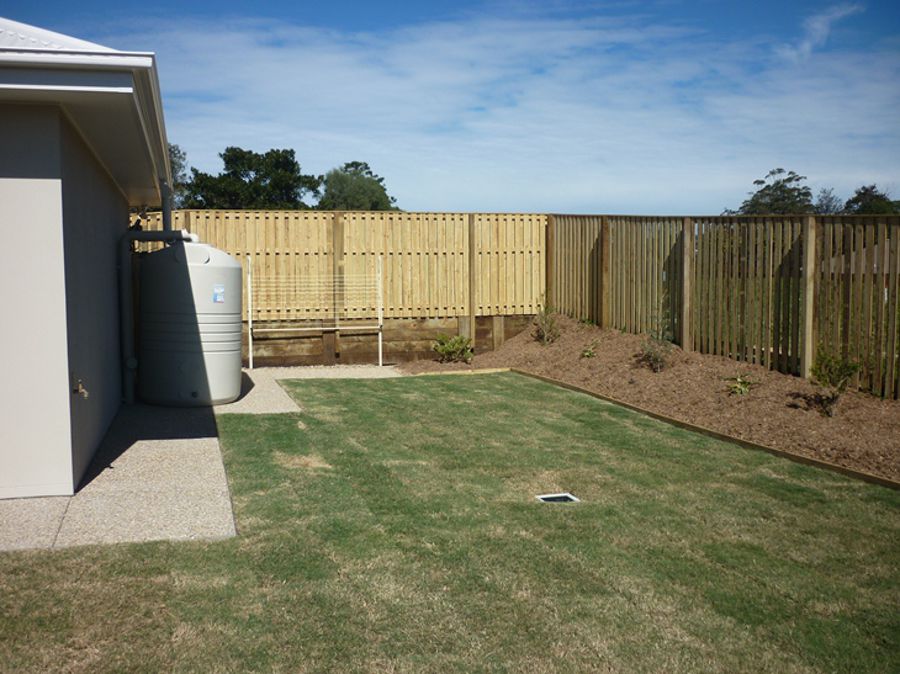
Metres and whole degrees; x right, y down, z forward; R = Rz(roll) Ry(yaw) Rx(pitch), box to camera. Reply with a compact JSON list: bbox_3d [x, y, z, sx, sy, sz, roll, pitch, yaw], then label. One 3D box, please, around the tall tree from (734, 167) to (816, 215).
[{"bbox_3d":[22.596,-6.816,60.304,6.400,9.967,6.400,0,3,0],"label":"tall tree"}]

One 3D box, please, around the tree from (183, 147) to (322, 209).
[{"bbox_3d":[-10.567,-5.700,46.276,8.000,9.056,7.500,0,3,0],"label":"tree"}]

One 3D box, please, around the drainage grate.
[{"bbox_3d":[0.693,1.034,5.500,0.240,0.030,0.230,-1,4,-13],"label":"drainage grate"}]

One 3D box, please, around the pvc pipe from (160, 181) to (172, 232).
[{"bbox_3d":[-3.364,-1.552,10.200,0.100,0.630,0.100,-1,4,-18],"label":"pvc pipe"}]

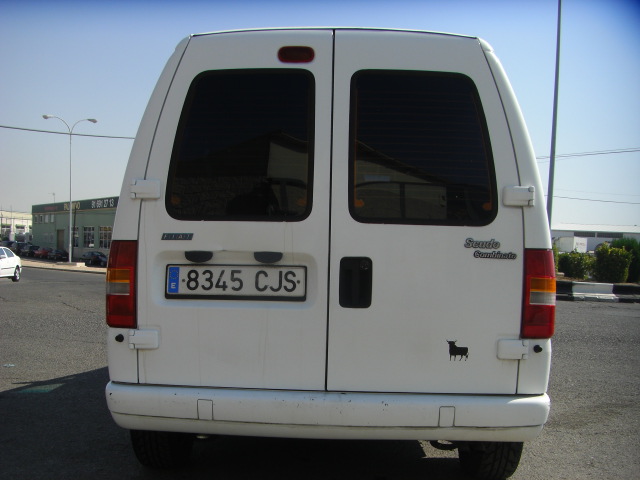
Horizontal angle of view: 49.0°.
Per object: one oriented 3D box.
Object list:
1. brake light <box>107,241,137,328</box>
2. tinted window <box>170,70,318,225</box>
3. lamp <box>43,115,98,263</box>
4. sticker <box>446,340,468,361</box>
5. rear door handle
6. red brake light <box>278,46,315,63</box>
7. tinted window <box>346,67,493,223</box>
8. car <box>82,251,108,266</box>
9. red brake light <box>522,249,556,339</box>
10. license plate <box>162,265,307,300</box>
[{"bbox_3d":[-0.752,0.170,2.700,0.127,0.333,0.100,1,-4,2],"label":"brake light"},{"bbox_3d":[-0.297,-0.367,2.690,0.546,0.590,0.030,1,-10,2],"label":"tinted window"},{"bbox_3d":[-20.926,-4.283,59.000,4.600,12.400,0.400,2,-1,-32],"label":"lamp"},{"bbox_3d":[0.509,0.409,2.595,0.081,0.076,0.004,1,-4,2],"label":"sticker"},{"bbox_3d":[0.134,0.159,2.610,0.120,0.188,0.040,1,-4,2],"label":"rear door handle"},{"bbox_3d":[-0.091,-0.725,2.755,0.140,0.060,0.030,1,-10,2],"label":"red brake light"},{"bbox_3d":[0.393,-0.356,2.675,0.549,0.596,0.030,1,-10,2],"label":"tinted window"},{"bbox_3d":[-19.281,1.685,62.000,1.720,1.430,4.100,2,-1,-41],"label":"car"},{"bbox_3d":[0.819,0.201,2.650,0.130,0.333,0.100,1,-4,2],"label":"red brake light"},{"bbox_3d":[-0.313,0.162,2.635,0.528,0.128,0.020,1,-4,2],"label":"license plate"}]

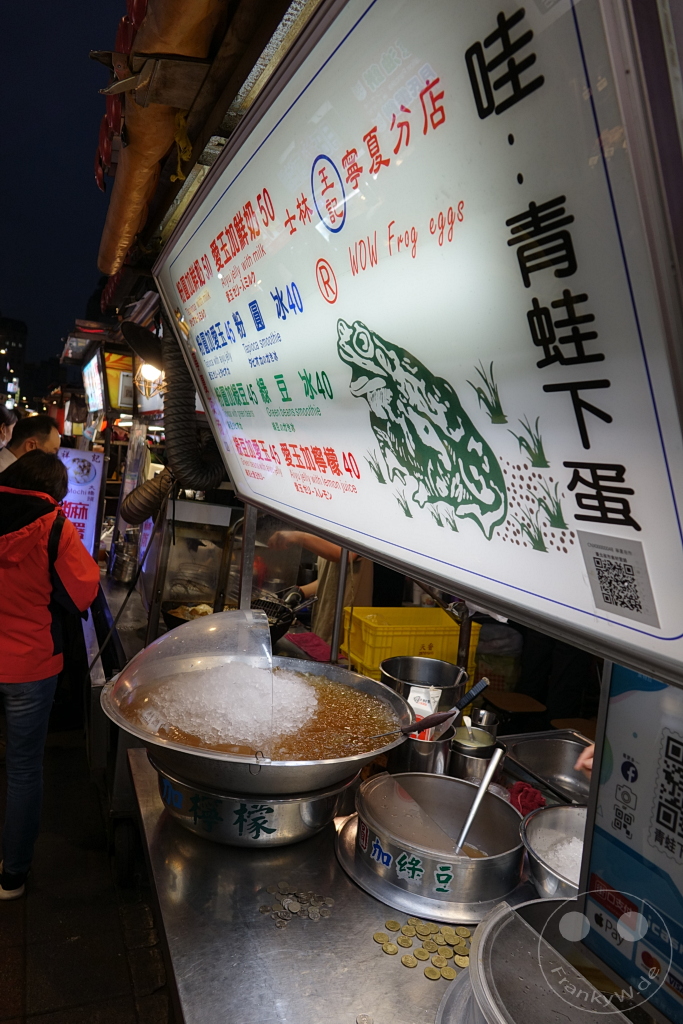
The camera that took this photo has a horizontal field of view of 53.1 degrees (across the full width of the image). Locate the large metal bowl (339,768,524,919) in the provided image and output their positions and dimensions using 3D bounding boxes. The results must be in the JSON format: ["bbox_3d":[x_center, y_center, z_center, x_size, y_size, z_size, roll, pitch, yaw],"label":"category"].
[{"bbox_3d":[0.217,0.719,1.524,0.444,0.102,0.444,6,5,-1],"label":"large metal bowl"}]

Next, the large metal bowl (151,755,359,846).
[{"bbox_3d":[-0.210,0.644,1.679,0.520,0.137,0.520,6,5,-1],"label":"large metal bowl"}]

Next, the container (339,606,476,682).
[{"bbox_3d":[0.344,0.635,3.465,0.600,0.210,0.380,3,6,-23],"label":"container"}]

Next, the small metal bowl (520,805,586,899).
[{"bbox_3d":[0.530,0.745,1.365,0.354,0.140,0.354,6,5,-1],"label":"small metal bowl"}]

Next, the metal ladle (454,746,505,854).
[{"bbox_3d":[0.320,0.692,1.609,0.080,0.070,0.390,8,28,26],"label":"metal ladle"}]

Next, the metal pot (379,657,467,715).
[{"bbox_3d":[0.249,0.607,2.153,0.282,0.215,0.282,6,5,-1],"label":"metal pot"}]

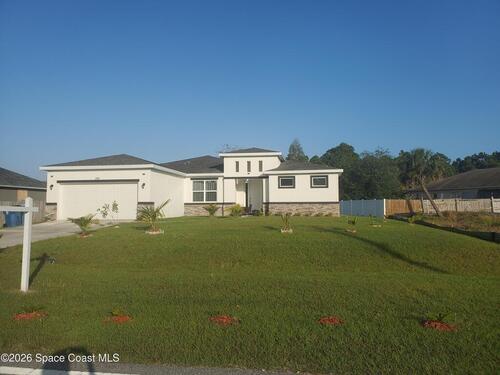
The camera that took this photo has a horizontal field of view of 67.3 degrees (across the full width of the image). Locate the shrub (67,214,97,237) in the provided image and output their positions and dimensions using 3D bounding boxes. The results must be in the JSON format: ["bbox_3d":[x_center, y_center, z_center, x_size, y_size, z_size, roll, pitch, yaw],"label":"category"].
[{"bbox_3d":[-6.067,1.376,13.600,0.980,0.770,0.900,-1,-3,7],"label":"shrub"}]

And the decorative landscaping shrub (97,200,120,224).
[{"bbox_3d":[-6.831,1.198,18.000,1.000,1.130,0.900,-1,-3,7],"label":"decorative landscaping shrub"}]

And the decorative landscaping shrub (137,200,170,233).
[{"bbox_3d":[-3.495,1.050,13.600,1.150,1.120,1.100,-1,-3,7],"label":"decorative landscaping shrub"}]

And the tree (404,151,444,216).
[{"bbox_3d":[16.730,-0.460,36.000,3.600,6.400,3.200,-1,-3,7],"label":"tree"}]

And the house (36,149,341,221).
[{"bbox_3d":[-2.114,-0.427,30.013,17.650,5.270,19.400,-1,-3,7],"label":"house"}]

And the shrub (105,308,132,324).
[{"bbox_3d":[-1.891,1.848,5.400,0.380,0.170,0.360,-1,-3,7],"label":"shrub"}]

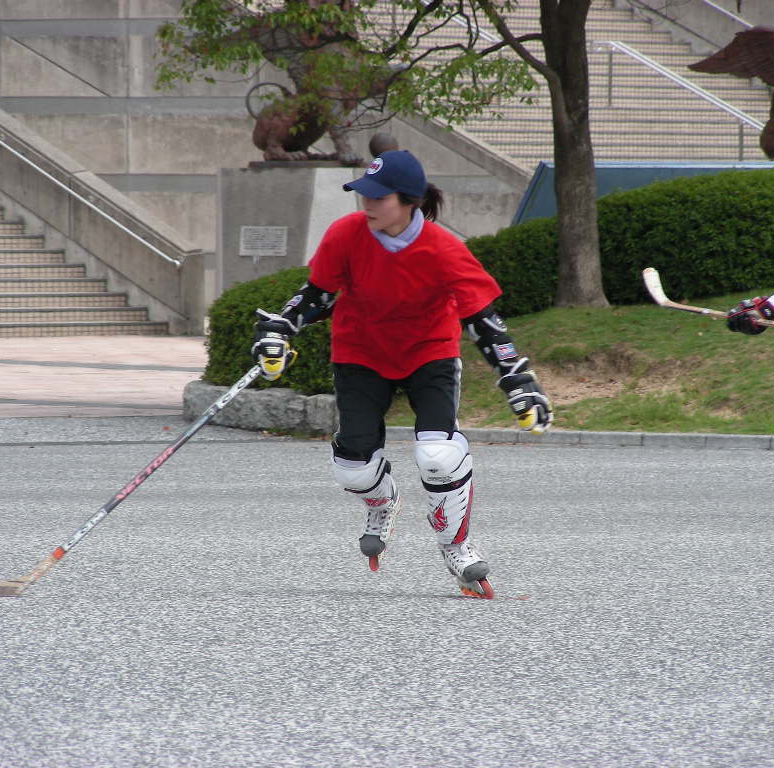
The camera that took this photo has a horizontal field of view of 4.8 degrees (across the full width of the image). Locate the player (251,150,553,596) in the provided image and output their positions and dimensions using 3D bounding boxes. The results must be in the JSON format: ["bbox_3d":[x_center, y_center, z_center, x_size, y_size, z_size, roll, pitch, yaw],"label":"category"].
[{"bbox_3d":[0.051,-0.031,30.000,0.970,1.470,0.700,0,1,14],"label":"player"}]

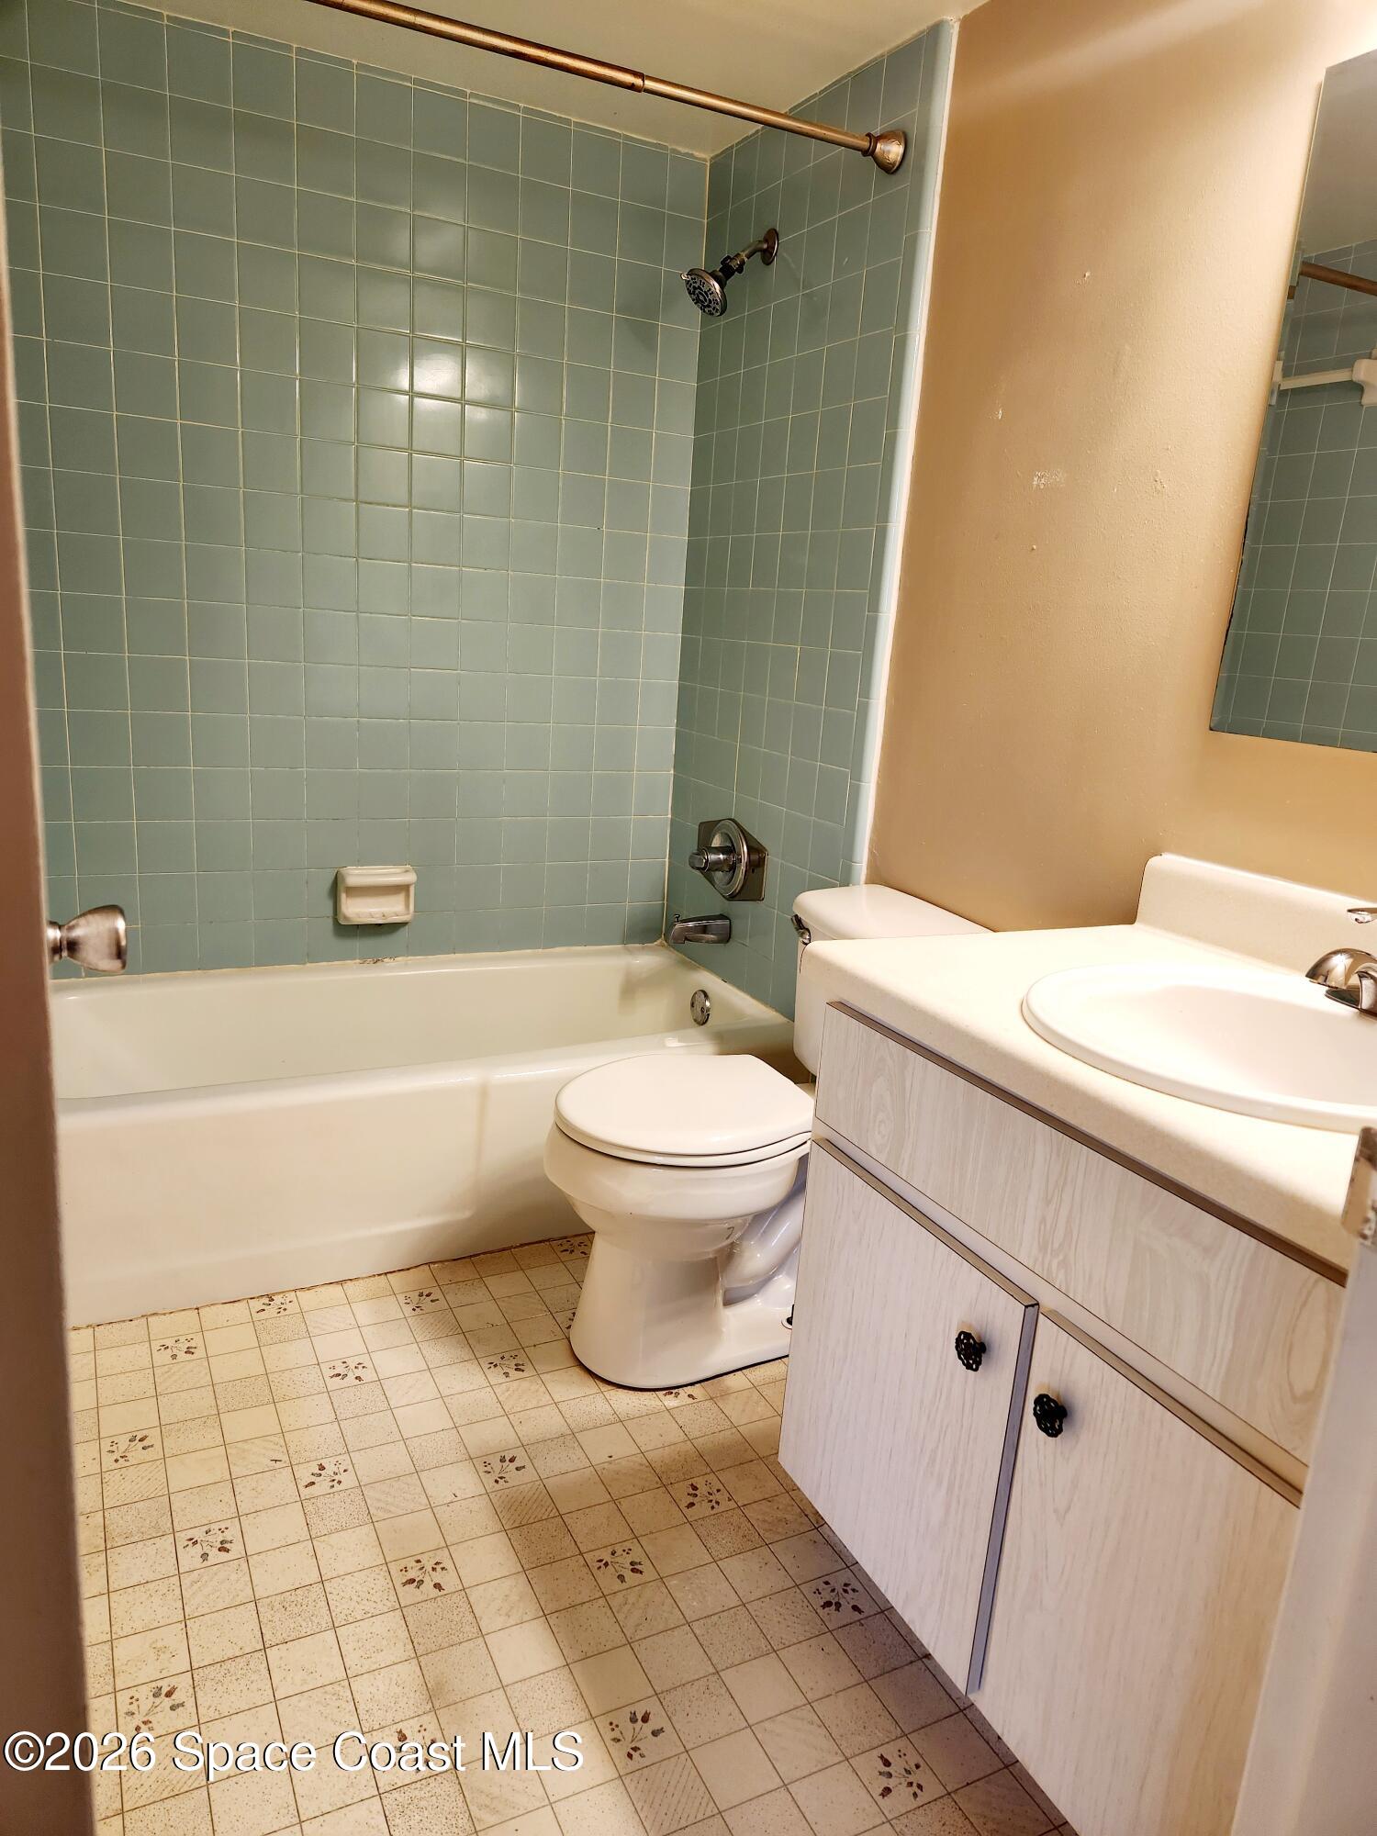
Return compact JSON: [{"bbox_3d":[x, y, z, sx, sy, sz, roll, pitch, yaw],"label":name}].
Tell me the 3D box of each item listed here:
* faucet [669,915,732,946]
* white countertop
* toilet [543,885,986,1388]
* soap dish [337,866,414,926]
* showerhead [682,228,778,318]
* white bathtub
[{"bbox_3d":[0.019,0.027,2.731,0.140,0.066,0.060,-3,16,-27],"label":"faucet"},{"bbox_3d":[0.572,0.135,1.201,0.577,0.068,0.845,-3,16,-27],"label":"white countertop"},{"bbox_3d":[0.104,0.343,1.946,0.715,0.690,0.450,-3,16,-27],"label":"toilet"},{"bbox_3d":[-0.683,-0.046,2.669,0.166,0.120,0.056,-3,16,-27],"label":"soap dish"},{"bbox_3d":[0.076,-1.279,2.400,0.203,0.176,0.086,-3,16,-27],"label":"showerhead"},{"bbox_3d":[-0.588,0.352,2.432,1.524,0.340,0.745,-3,16,-27],"label":"white bathtub"}]

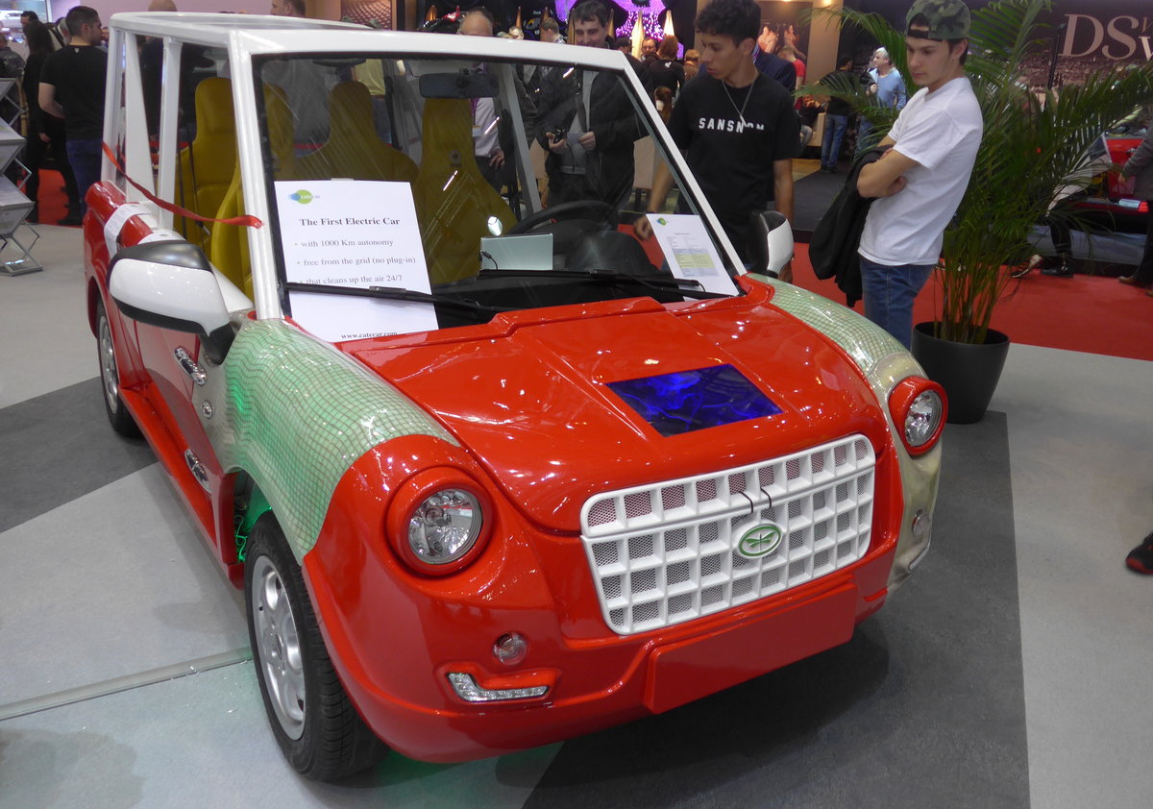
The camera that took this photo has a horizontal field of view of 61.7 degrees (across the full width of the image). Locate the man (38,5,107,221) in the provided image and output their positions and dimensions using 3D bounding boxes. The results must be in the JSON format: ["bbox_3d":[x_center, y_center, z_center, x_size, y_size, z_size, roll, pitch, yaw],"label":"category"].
[{"bbox_3d":[-4.226,-2.424,8.181,0.520,1.770,0.330,7,20,11],"label":"man"}]

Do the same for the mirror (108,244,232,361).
[{"bbox_3d":[-0.875,-0.229,2.122,0.230,0.225,0.140,-9,23,-30],"label":"mirror"}]

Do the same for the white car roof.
[{"bbox_3d":[-0.852,-1.340,3.518,1.260,0.140,2.020,-9,23,-30],"label":"white car roof"}]

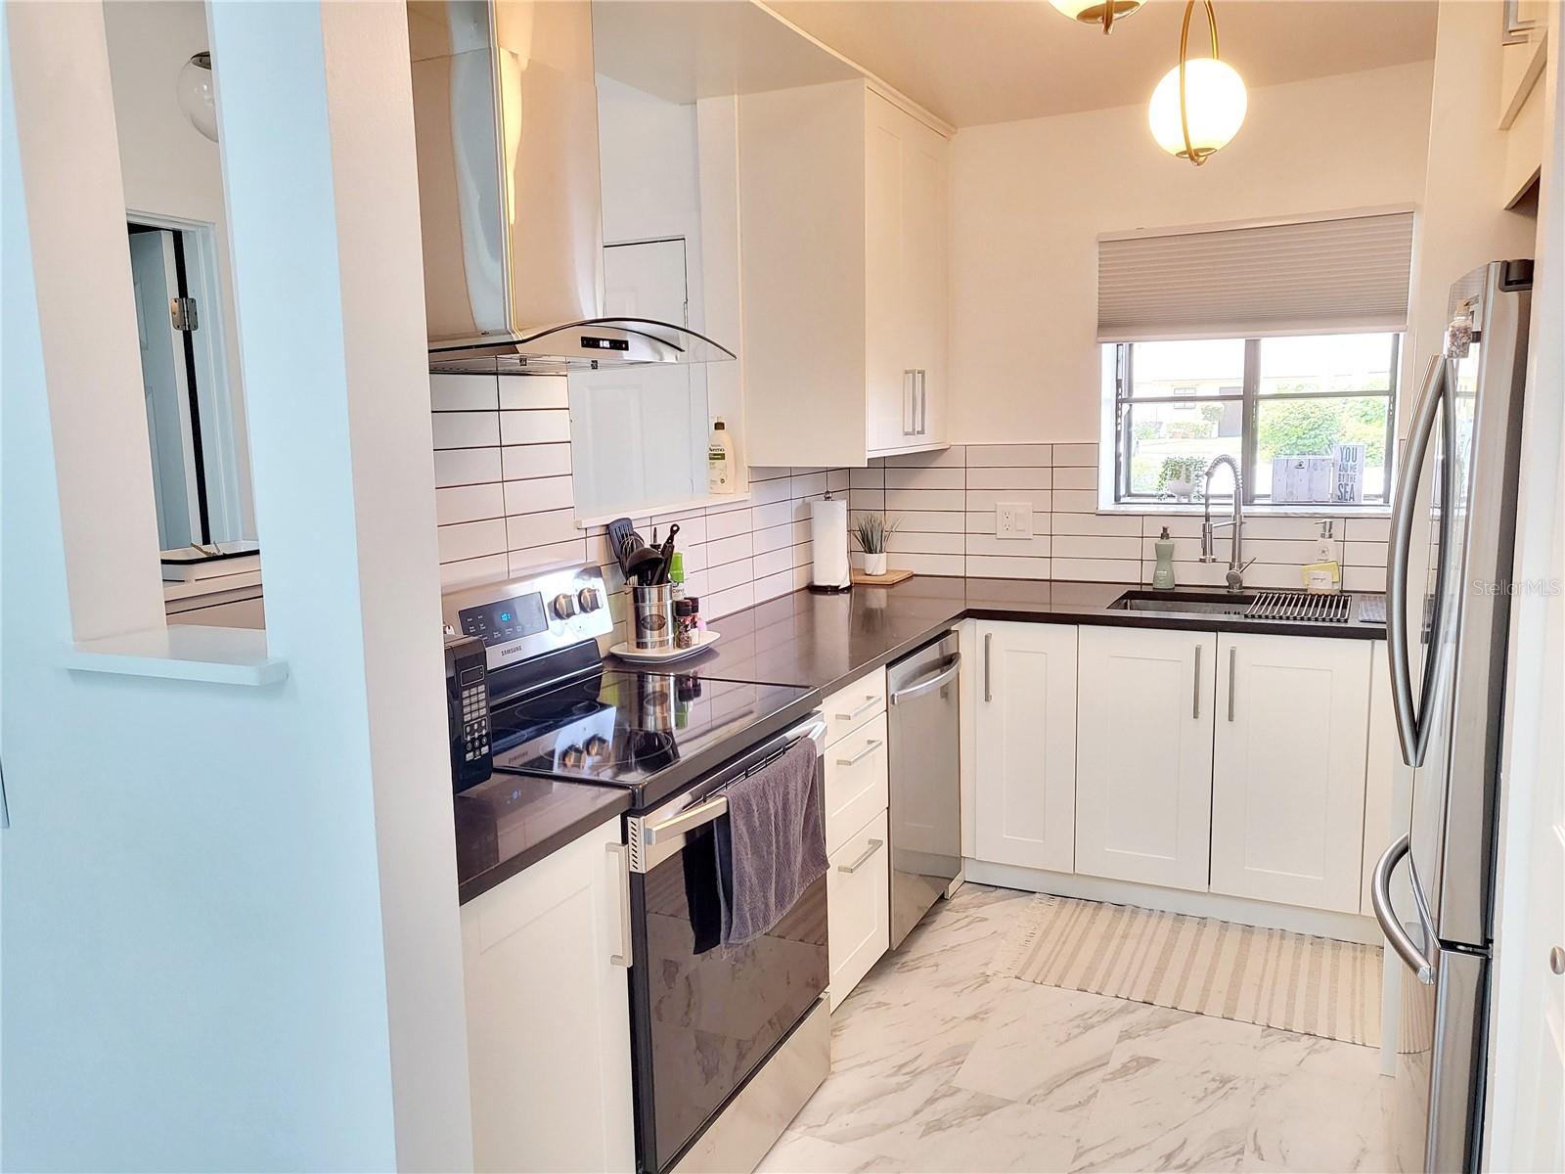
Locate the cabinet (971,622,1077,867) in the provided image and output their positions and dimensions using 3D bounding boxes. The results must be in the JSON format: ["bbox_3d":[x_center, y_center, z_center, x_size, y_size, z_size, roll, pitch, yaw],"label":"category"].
[{"bbox_3d":[0.867,0.444,3.854,0.311,0.765,0.604,3,9,25],"label":"cabinet"}]

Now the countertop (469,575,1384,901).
[{"bbox_3d":[0.453,0.210,2.723,1.840,0.032,2.950,3,9,25],"label":"countertop"}]

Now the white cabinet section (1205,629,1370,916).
[{"bbox_3d":[1.495,0.475,3.448,0.382,0.760,0.500,2,9,26],"label":"white cabinet section"}]

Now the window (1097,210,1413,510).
[{"bbox_3d":[1.500,-0.697,3.815,0.915,0.890,0.170,3,9,25],"label":"window"}]

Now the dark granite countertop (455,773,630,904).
[{"bbox_3d":[-0.625,0.368,1.833,0.650,0.030,0.400,3,9,25],"label":"dark granite countertop"}]

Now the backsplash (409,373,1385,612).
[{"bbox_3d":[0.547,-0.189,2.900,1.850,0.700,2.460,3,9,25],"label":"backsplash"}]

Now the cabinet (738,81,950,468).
[{"bbox_3d":[0.231,-0.962,3.847,0.397,1.094,0.790,3,9,25],"label":"cabinet"}]

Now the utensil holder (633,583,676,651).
[{"bbox_3d":[-0.335,0.073,3.045,0.114,0.158,0.114,-1,8,0],"label":"utensil holder"}]

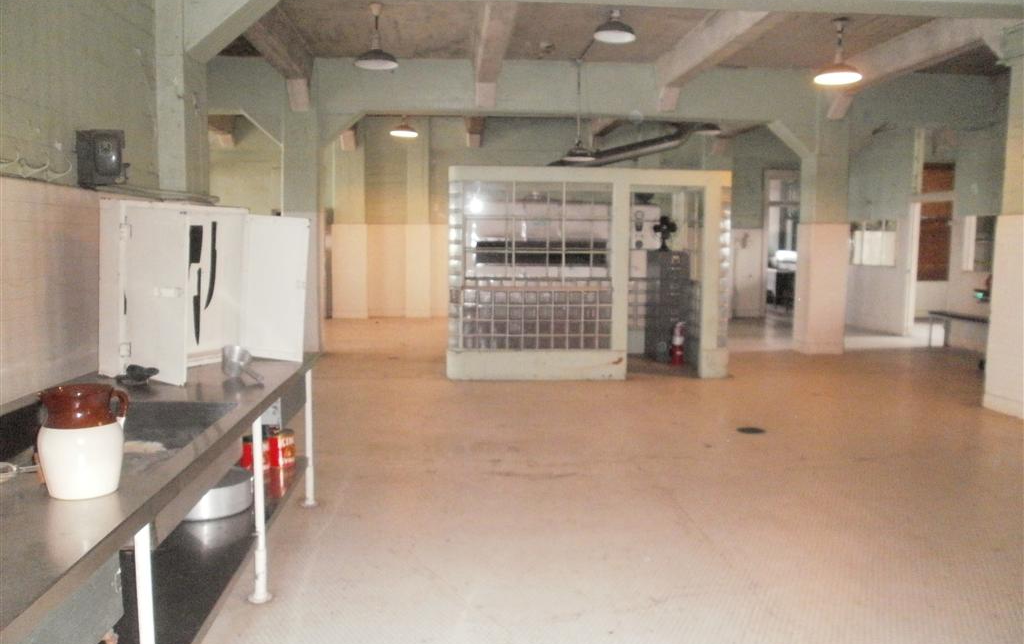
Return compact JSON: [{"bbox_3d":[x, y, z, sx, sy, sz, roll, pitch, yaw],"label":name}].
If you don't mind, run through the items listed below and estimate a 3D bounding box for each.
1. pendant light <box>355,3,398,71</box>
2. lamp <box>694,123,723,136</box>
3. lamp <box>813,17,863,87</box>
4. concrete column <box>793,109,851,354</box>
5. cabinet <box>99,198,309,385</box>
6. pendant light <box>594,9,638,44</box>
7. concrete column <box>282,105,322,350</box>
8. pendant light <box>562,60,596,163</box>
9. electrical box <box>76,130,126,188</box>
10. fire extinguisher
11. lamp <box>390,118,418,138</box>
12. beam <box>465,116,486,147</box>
[{"bbox_3d":[-1.262,-2.667,7.188,0.410,0.598,0.410,0,6,-5],"label":"pendant light"},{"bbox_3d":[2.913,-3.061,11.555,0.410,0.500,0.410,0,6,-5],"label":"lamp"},{"bbox_3d":[3.217,-2.667,7.567,0.440,0.634,0.440,0,6,-5],"label":"lamp"},{"bbox_3d":[3.922,-1.132,9.786,0.444,3.090,0.436,0,7,-5],"label":"concrete column"},{"bbox_3d":[-1.488,-0.168,3.719,0.520,0.818,0.780,5,8,33],"label":"cabinet"},{"bbox_3d":[0.925,-2.681,6.896,0.382,0.243,0.382,0,7,-5],"label":"pendant light"},{"bbox_3d":[-2.591,-1.098,9.643,0.420,3.074,0.420,0,6,-5],"label":"concrete column"},{"bbox_3d":[0.790,-2.480,8.968,0.390,1.182,0.390,0,7,-5],"label":"pendant light"},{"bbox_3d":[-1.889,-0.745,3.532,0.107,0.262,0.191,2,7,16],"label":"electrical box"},{"bbox_3d":[1.973,0.258,9.169,0.165,0.515,0.165,2,6,12],"label":"fire extinguisher"},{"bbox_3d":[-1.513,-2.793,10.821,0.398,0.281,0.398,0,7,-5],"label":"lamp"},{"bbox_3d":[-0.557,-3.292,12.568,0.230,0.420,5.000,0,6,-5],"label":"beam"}]

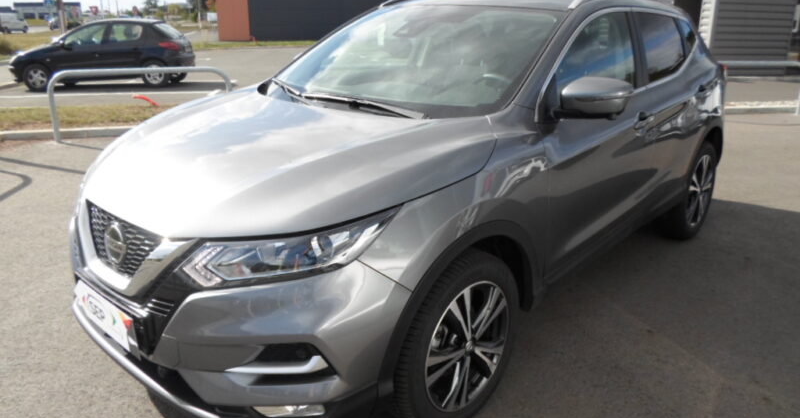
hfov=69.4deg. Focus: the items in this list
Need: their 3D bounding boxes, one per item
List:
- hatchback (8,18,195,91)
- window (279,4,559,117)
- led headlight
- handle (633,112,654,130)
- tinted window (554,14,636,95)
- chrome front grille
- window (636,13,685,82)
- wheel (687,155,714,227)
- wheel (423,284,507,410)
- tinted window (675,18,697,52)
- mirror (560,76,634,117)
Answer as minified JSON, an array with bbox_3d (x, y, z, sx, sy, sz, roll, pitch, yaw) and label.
[{"bbox_3d":[-6.734,-3.540,13.177,3.835,1.430,1.670,-2,19,-5],"label":"hatchback"},{"bbox_3d":[0.027,-0.724,2.835,1.430,0.120,0.940,17,54,40],"label":"window"},{"bbox_3d":[-0.311,0.129,1.806,0.470,0.210,0.550,16,25,40],"label":"led headlight"},{"bbox_3d":[1.240,-0.451,2.928,0.050,0.050,0.190,17,25,40],"label":"handle"},{"bbox_3d":[0.947,-0.710,2.756,0.930,0.450,0.060,-19,1,-44],"label":"tinted window"},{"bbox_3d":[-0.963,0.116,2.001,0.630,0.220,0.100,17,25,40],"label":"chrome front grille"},{"bbox_3d":[1.543,-0.940,3.392,0.045,0.390,0.640,-8,8,46],"label":"window"},{"bbox_3d":[1.998,-0.145,4.022,0.190,0.490,0.490,16,25,40],"label":"wheel"},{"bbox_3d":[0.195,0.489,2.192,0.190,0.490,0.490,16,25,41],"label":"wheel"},{"bbox_3d":[1.863,-1.117,3.751,0.050,0.260,0.310,-21,-1,43],"label":"tinted window"},{"bbox_3d":[0.800,-0.459,2.360,0.225,0.165,0.180,17,25,40],"label":"mirror"}]

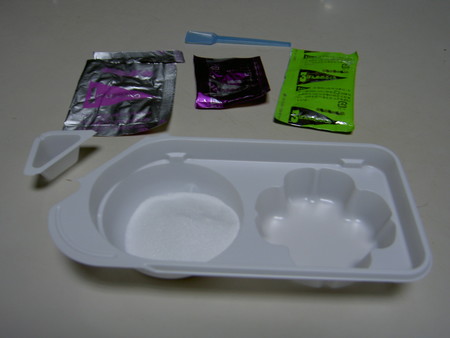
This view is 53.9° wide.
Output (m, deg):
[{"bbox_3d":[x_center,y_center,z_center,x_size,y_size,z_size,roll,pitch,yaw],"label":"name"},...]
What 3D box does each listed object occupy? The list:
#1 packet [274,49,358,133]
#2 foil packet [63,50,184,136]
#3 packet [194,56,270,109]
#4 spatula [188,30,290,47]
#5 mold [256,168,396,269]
[{"bbox_3d":[0.060,-0.053,0.280,0.046,0.006,0.088,9,44,9],"label":"packet"},{"bbox_3d":[-0.059,-0.050,0.275,0.064,0.009,0.087,-1,43,-1],"label":"foil packet"},{"bbox_3d":[0.004,-0.055,0.279,0.046,0.010,0.052,-1,43,-1],"label":"packet"},{"bbox_3d":[0.010,-0.095,0.326,0.077,0.004,0.013,5,43,6],"label":"spatula"},{"bbox_3d":[0.041,0.026,0.187,0.057,0.018,0.056,1,43,1],"label":"mold"}]

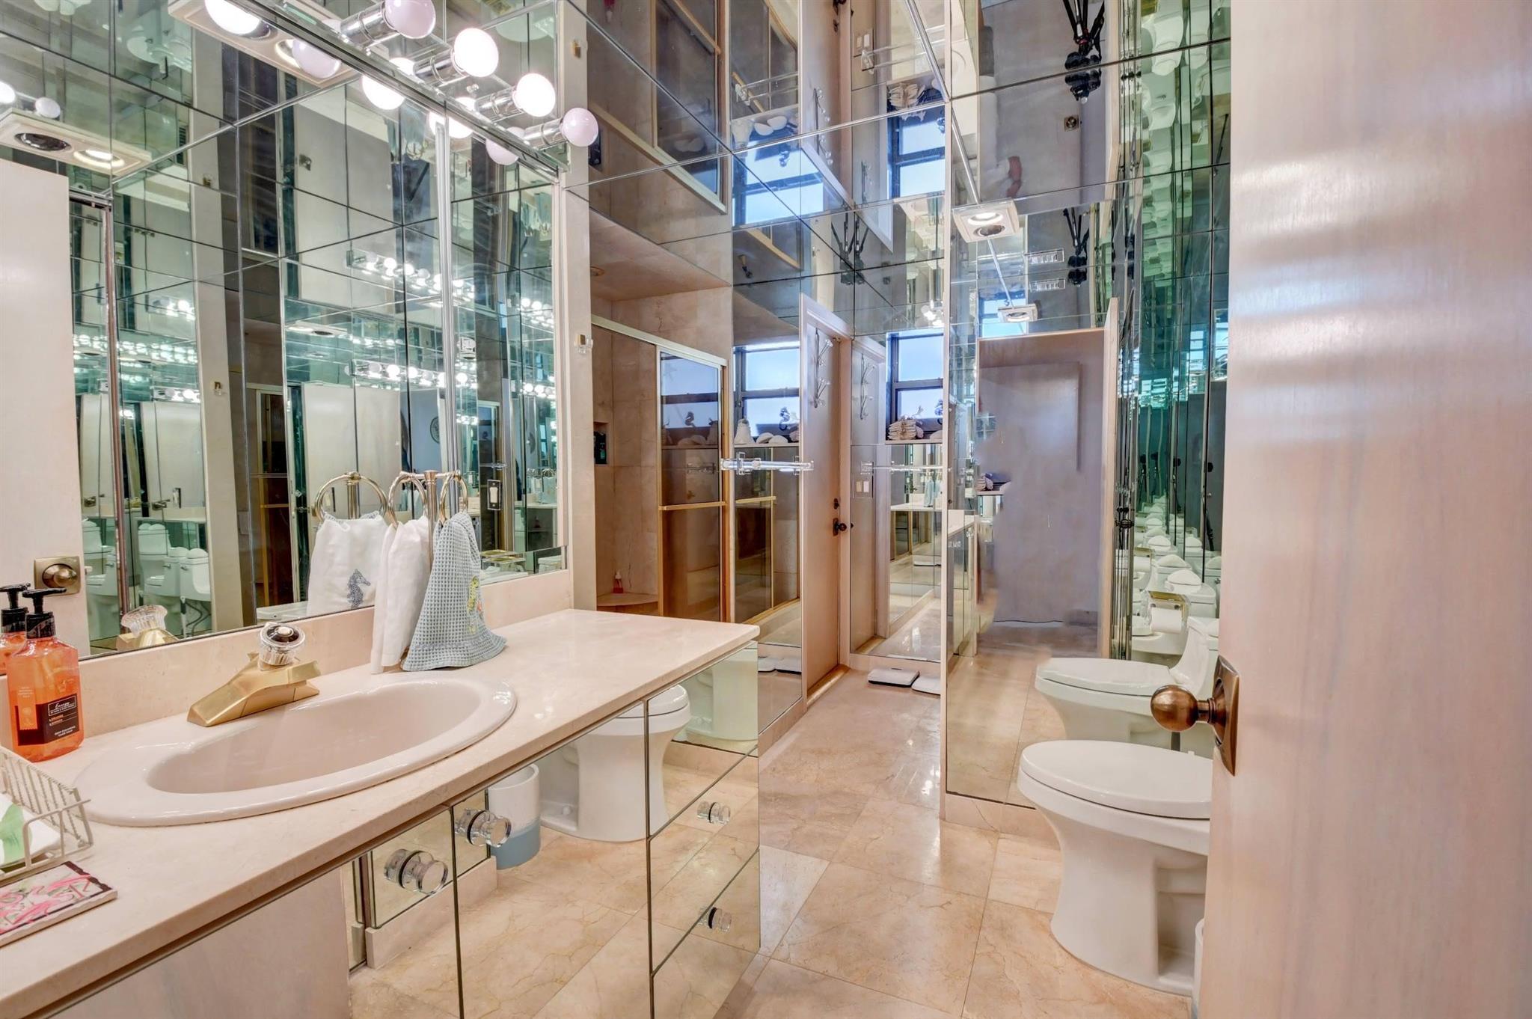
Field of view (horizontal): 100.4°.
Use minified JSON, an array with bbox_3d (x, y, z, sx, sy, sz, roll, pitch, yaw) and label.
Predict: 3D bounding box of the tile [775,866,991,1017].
[{"bbox_3d":[0.317,1.109,1.685,0.460,0.012,0.440,1,3,24],"label":"tile"}]

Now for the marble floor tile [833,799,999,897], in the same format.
[{"bbox_3d":[0.506,1.087,2.081,0.455,0.012,0.445,1,3,24],"label":"marble floor tile"}]

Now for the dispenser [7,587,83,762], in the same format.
[{"bbox_3d":[-0.833,0.192,0.739,0.055,0.197,0.065,-1,3,-5],"label":"dispenser"}]

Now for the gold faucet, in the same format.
[{"bbox_3d":[-0.639,0.207,0.840,0.160,0.125,0.147,1,3,26],"label":"gold faucet"}]

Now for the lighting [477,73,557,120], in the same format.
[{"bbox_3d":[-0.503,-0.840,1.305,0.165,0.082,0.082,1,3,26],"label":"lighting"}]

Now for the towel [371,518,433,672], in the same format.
[{"bbox_3d":[-0.624,0.145,1.107,0.055,0.255,0.140,-1,3,-6],"label":"towel"}]

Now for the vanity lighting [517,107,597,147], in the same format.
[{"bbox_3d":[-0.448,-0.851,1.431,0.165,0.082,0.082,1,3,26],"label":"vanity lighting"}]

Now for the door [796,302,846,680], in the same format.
[{"bbox_3d":[0.293,-0.038,3.649,0.050,2.060,0.720,1,3,26],"label":"door"}]

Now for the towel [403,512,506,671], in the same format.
[{"bbox_3d":[-0.546,0.142,1.139,0.110,0.262,0.175,-1,3,-6],"label":"towel"}]

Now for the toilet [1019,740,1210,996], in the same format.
[{"bbox_3d":[1.002,0.760,1.543,0.730,0.690,0.390,1,3,26],"label":"toilet"}]

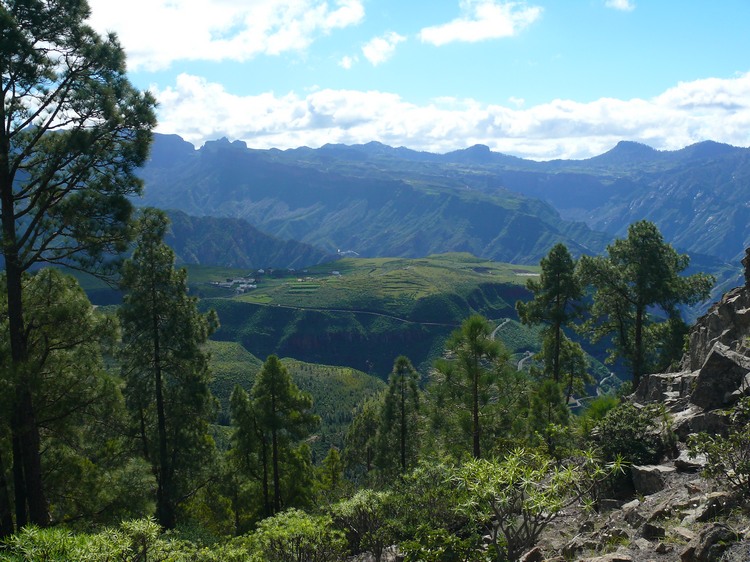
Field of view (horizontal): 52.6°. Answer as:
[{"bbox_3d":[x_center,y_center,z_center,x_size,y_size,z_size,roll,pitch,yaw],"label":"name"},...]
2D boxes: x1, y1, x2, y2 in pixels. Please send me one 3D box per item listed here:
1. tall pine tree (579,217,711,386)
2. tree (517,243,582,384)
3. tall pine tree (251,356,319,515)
[{"bbox_3d":[14.600,1.370,40.440,7.090,9.170,6.380,0,7,0],"label":"tall pine tree"},{"bbox_3d":[10.100,2.030,43.480,3.620,8.480,3.620,0,7,0],"label":"tree"},{"bbox_3d":[-5.460,9.410,45.390,4.010,10.090,4.010,0,7,0],"label":"tall pine tree"}]

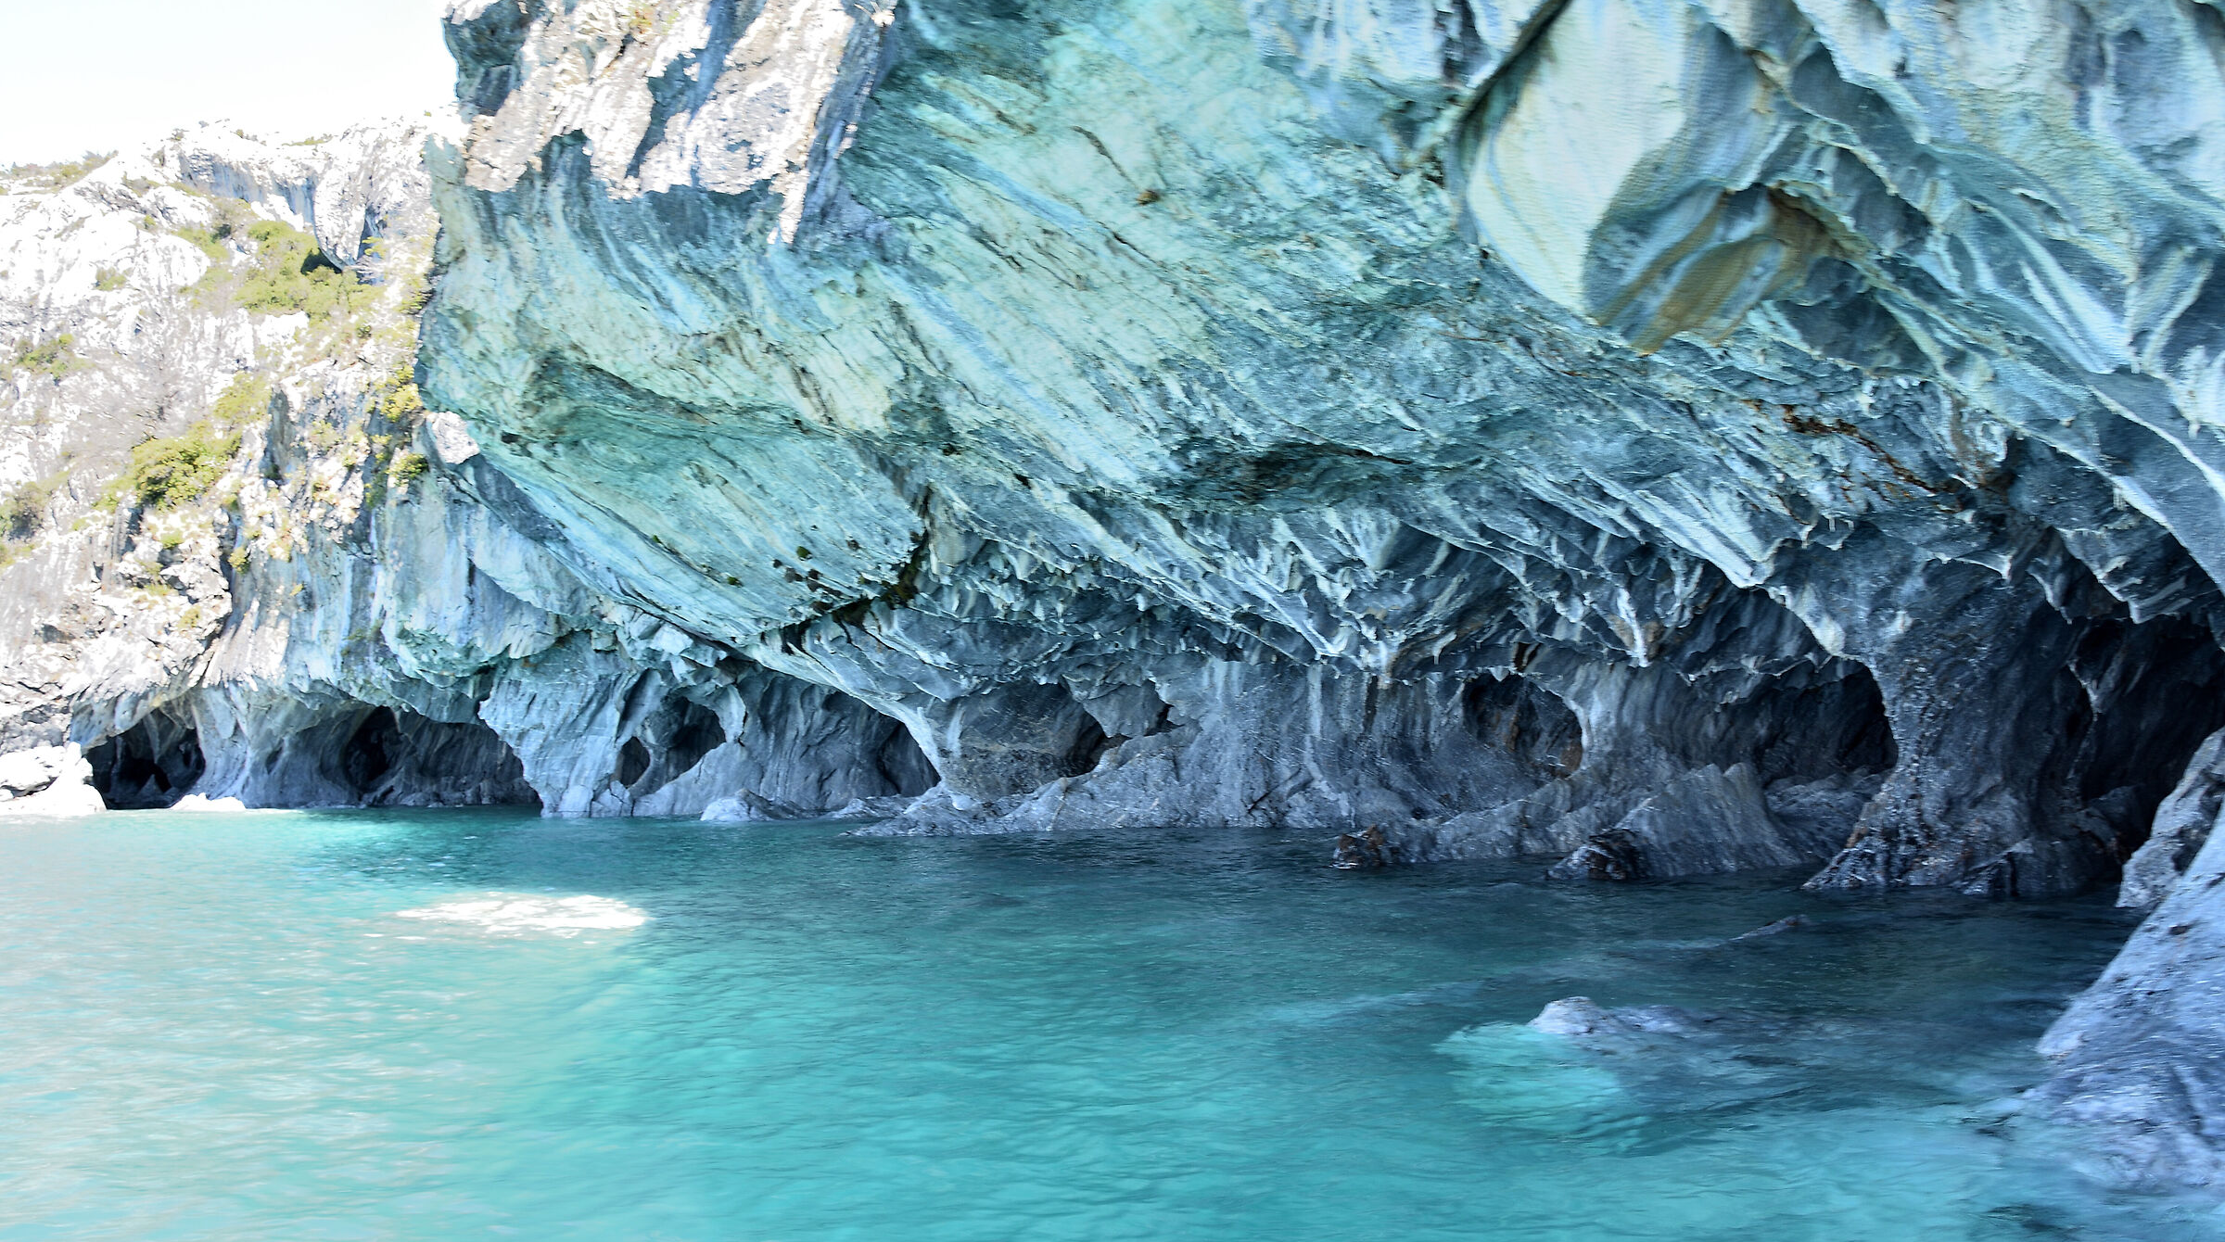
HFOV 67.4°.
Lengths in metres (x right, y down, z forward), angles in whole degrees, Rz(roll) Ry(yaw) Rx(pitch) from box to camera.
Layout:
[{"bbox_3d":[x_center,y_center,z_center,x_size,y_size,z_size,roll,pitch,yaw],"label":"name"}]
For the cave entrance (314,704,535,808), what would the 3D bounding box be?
[{"bbox_3d":[-11.883,2.362,28.880,3.640,1.750,1.900,0,-3,-6],"label":"cave entrance"}]

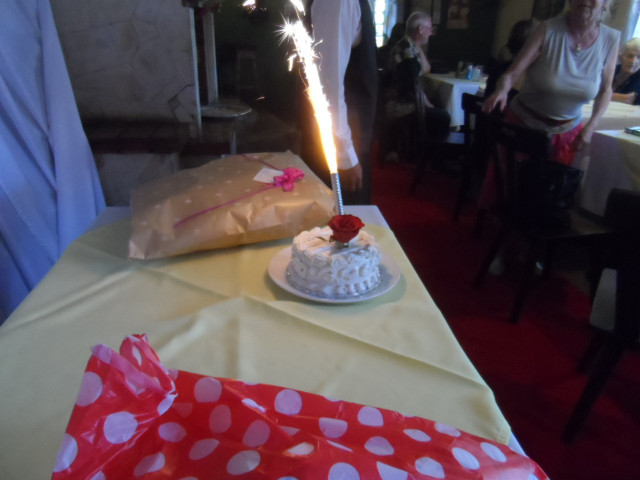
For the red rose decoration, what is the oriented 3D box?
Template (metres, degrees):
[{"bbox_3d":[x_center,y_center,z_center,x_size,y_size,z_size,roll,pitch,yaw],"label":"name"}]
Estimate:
[{"bbox_3d":[0.057,-0.024,0.913,0.073,0.047,0.071,3,26,0],"label":"red rose decoration"}]

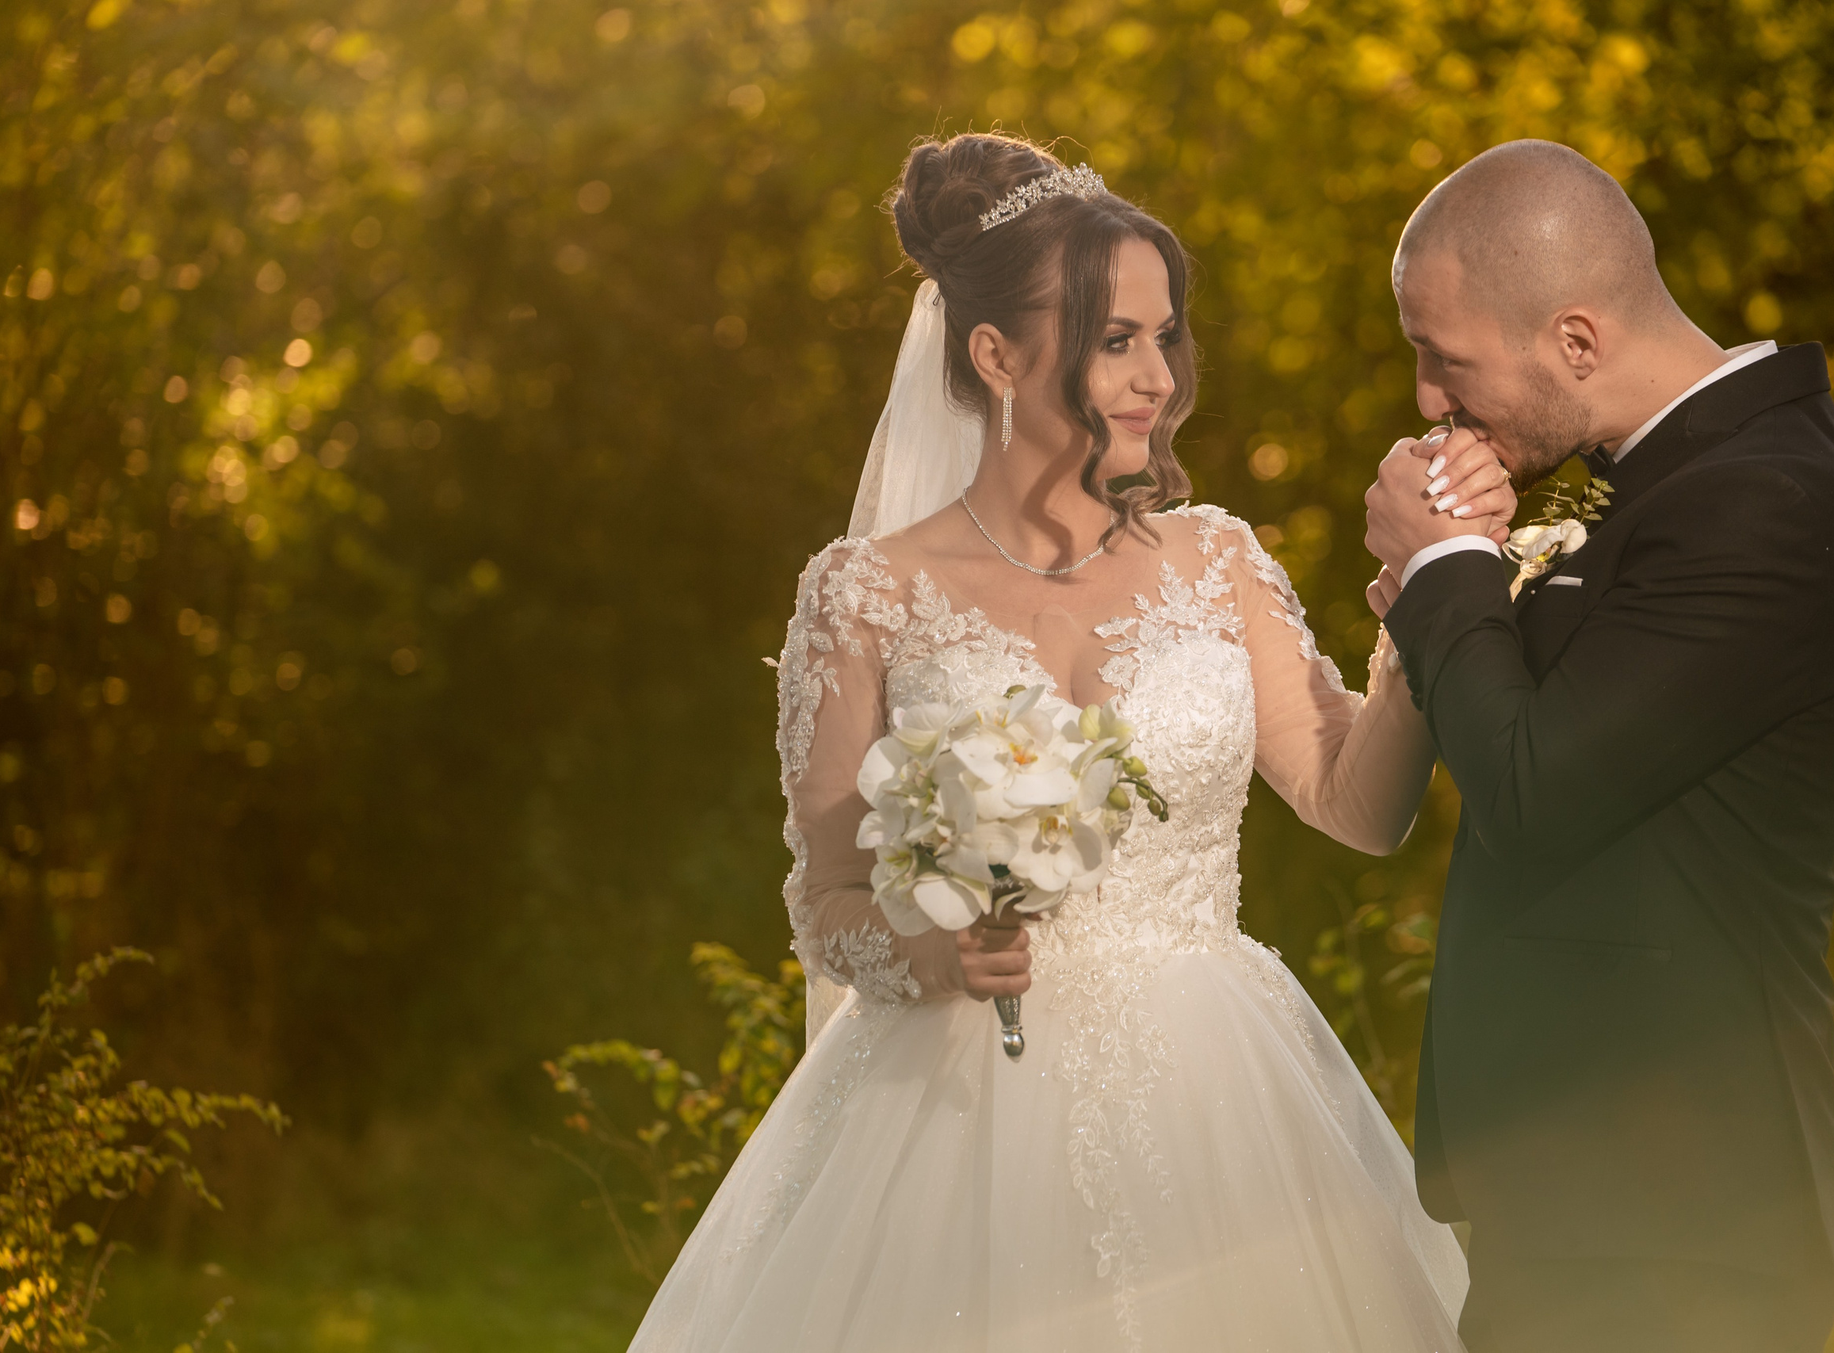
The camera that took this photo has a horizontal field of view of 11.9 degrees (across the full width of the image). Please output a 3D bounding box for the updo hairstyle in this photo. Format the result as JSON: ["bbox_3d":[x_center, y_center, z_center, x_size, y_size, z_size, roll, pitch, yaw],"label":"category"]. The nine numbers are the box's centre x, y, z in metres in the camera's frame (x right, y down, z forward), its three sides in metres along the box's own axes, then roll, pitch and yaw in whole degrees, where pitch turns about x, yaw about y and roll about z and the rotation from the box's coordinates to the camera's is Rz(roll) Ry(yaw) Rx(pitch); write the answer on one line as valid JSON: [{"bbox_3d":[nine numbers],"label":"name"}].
[{"bbox_3d":[0.098,-0.262,6.800,0.240,0.315,0.190,1,1,33],"label":"updo hairstyle"}]

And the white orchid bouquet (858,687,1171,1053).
[{"bbox_3d":[0.069,0.147,6.650,0.230,0.280,0.210,-2,10,-2],"label":"white orchid bouquet"}]

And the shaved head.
[{"bbox_3d":[0.457,-0.316,6.650,0.195,0.165,0.155,-24,0,-9],"label":"shaved head"}]

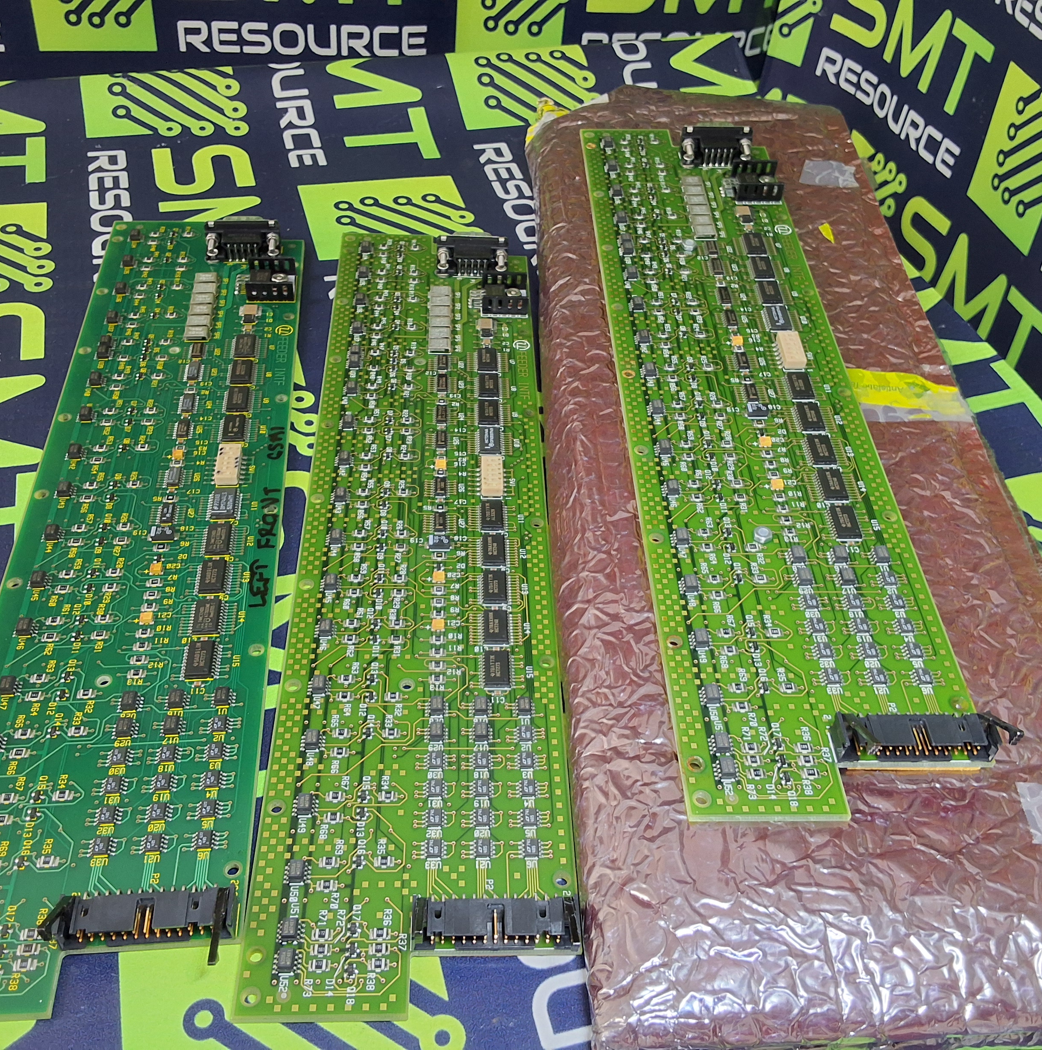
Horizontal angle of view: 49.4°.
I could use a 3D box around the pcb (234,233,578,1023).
[{"bbox_3d":[-0.032,-0.011,0.381,0.082,0.015,0.344,1,45,-4],"label":"pcb"}]

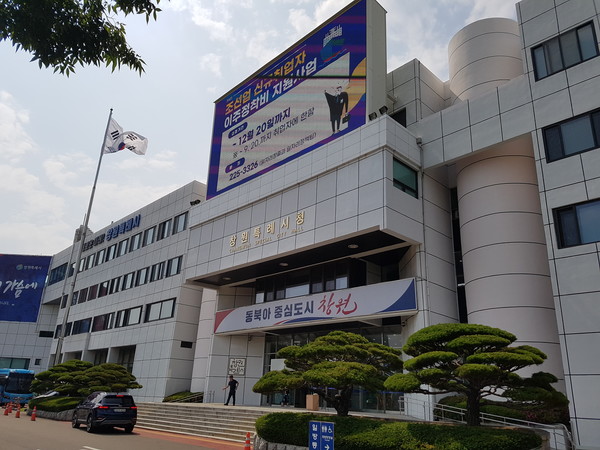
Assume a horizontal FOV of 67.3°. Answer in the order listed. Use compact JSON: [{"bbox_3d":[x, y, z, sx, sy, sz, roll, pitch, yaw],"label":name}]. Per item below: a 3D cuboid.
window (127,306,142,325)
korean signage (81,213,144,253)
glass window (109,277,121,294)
[{"bbox_3d":[-15.573,8.669,42.742,0.150,1.694,2.891,22,-28,-40],"label":"window"},{"bbox_3d":[-23.057,1.366,53.991,0.250,1.431,17.082,22,-28,-40],"label":"korean signage"},{"bbox_3d":[-18.337,6.067,44.874,0.150,1.420,2.450,22,-28,-40],"label":"glass window"}]

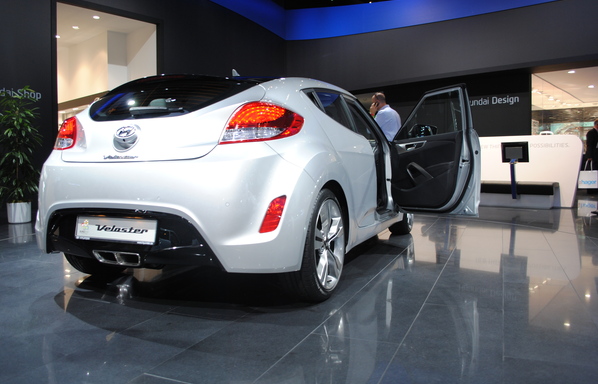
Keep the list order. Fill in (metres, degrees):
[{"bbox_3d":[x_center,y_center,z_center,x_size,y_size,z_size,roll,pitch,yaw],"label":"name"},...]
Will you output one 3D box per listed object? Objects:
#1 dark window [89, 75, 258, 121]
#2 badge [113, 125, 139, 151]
[{"bbox_3d":[-0.730,-0.530,2.501,0.900,0.150,0.610,1,35,24],"label":"dark window"},{"bbox_3d":[-0.859,-0.269,2.219,0.160,0.140,0.040,1,-6,24],"label":"badge"}]

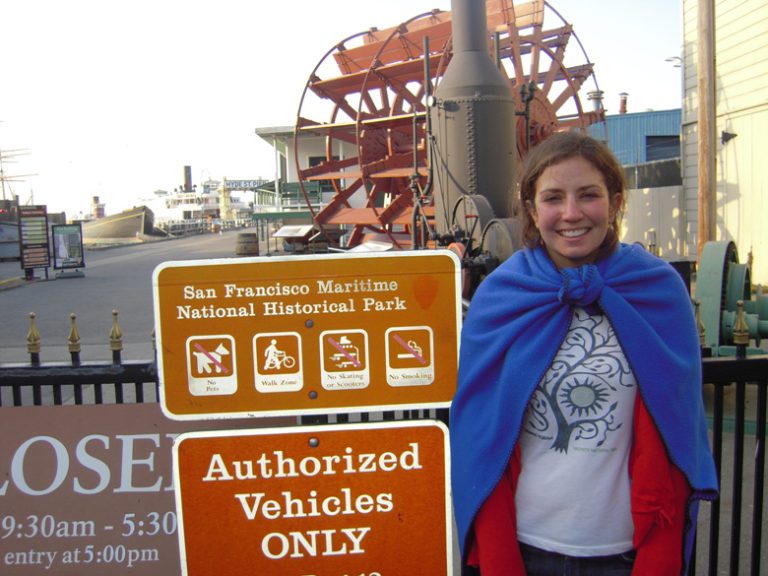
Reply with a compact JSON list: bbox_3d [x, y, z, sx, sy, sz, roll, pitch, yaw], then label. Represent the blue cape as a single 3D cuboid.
[{"bbox_3d":[0.377,0.246,1.420,0.490,0.680,0.310,0,6,11],"label":"blue cape"}]

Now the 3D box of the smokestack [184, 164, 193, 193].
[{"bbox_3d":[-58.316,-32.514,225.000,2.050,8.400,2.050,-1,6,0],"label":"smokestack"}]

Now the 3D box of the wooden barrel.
[{"bbox_3d":[-4.027,-1.183,22.300,0.670,0.850,0.670,-1,6,0],"label":"wooden barrel"}]

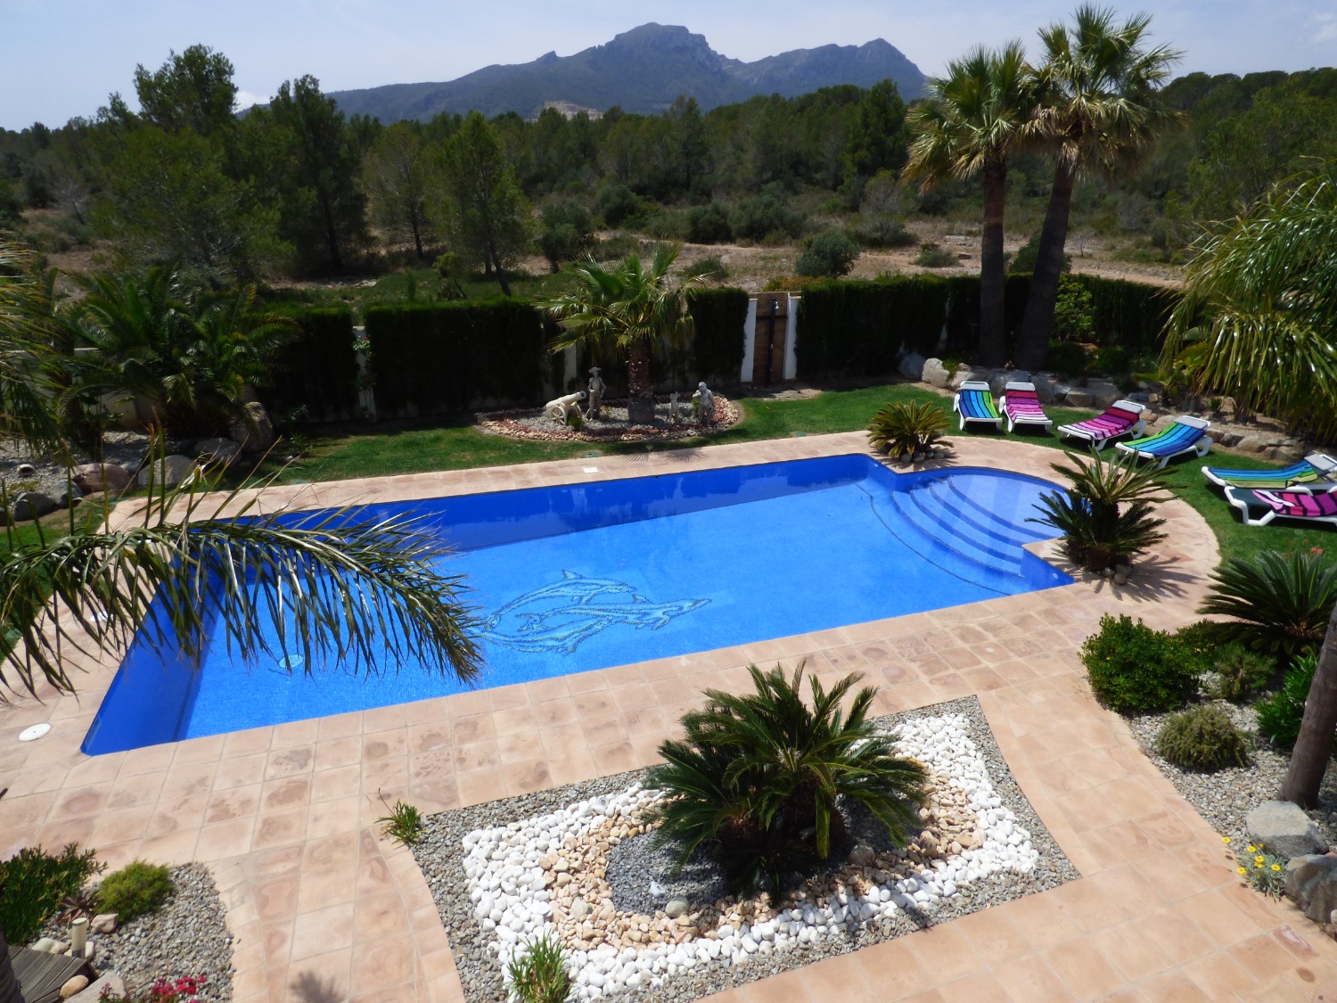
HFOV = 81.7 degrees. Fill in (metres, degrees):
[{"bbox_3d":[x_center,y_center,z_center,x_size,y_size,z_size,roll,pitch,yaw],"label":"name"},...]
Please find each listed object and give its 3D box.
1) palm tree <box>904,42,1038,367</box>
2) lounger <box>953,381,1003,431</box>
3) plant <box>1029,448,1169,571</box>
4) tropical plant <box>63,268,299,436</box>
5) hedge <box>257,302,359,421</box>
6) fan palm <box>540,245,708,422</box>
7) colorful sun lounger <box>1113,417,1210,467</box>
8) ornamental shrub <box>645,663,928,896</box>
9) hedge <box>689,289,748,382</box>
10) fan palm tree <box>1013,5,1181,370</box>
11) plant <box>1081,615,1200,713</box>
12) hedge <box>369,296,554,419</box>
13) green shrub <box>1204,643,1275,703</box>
[{"bbox_3d":[6.898,-6.705,18.062,3.500,7.300,3.400,9,24,18],"label":"palm tree"},{"bbox_3d":[6.624,-2.055,16.490,0.720,0.640,1.850,6,24,12],"label":"lounger"},{"bbox_3d":[5.414,0.109,9.782,1.600,1.450,1.600,15,27,28],"label":"plant"},{"bbox_3d":[-8.774,-2.715,14.116,3.650,2.950,3.400,-13,27,-29],"label":"tropical plant"},{"bbox_3d":[-6.667,-2.434,14.218,1.750,2.050,0.800,-9,25,-23],"label":"hedge"},{"bbox_3d":[-0.798,-3.011,14.206,3.100,3.200,3.100,0,23,-3],"label":"fan palm"},{"bbox_3d":[9.294,-1.150,14.444,1.850,0.640,0.720,-12,26,-27],"label":"colorful sun lounger"},{"bbox_3d":[0.957,2.061,5.878,2.100,1.300,1.950,5,24,11],"label":"ornamental shrub"},{"bbox_3d":[1.145,-4.016,18.879,1.400,2.250,0.750,-7,24,-16],"label":"hedge"},{"bbox_3d":[8.824,-6.498,16.796,3.200,7.250,3.200,12,25,23],"label":"fan palm tree"},{"bbox_3d":[4.631,1.581,7.585,1.017,0.918,1.017,17,28,33],"label":"plant"},{"bbox_3d":[-4.503,-3.082,16.482,3.650,2.300,0.800,-7,24,-16],"label":"hedge"},{"bbox_3d":[5.578,1.663,7.476,0.650,0.490,0.590,22,31,38],"label":"green shrub"}]

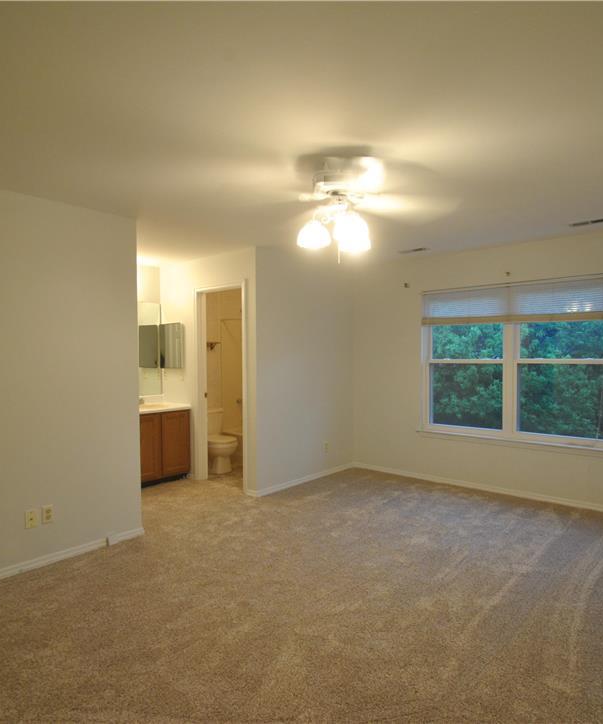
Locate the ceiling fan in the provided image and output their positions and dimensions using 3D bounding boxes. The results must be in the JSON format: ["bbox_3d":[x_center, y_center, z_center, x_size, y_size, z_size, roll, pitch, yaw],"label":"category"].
[{"bbox_3d":[0.210,-0.823,2.440,1.280,0.500,1.280,1,2,43],"label":"ceiling fan"}]

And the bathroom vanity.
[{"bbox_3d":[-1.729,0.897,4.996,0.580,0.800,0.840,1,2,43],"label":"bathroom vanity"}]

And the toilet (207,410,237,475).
[{"bbox_3d":[-1.049,0.935,5.472,0.710,0.710,0.480,1,2,43],"label":"toilet"}]

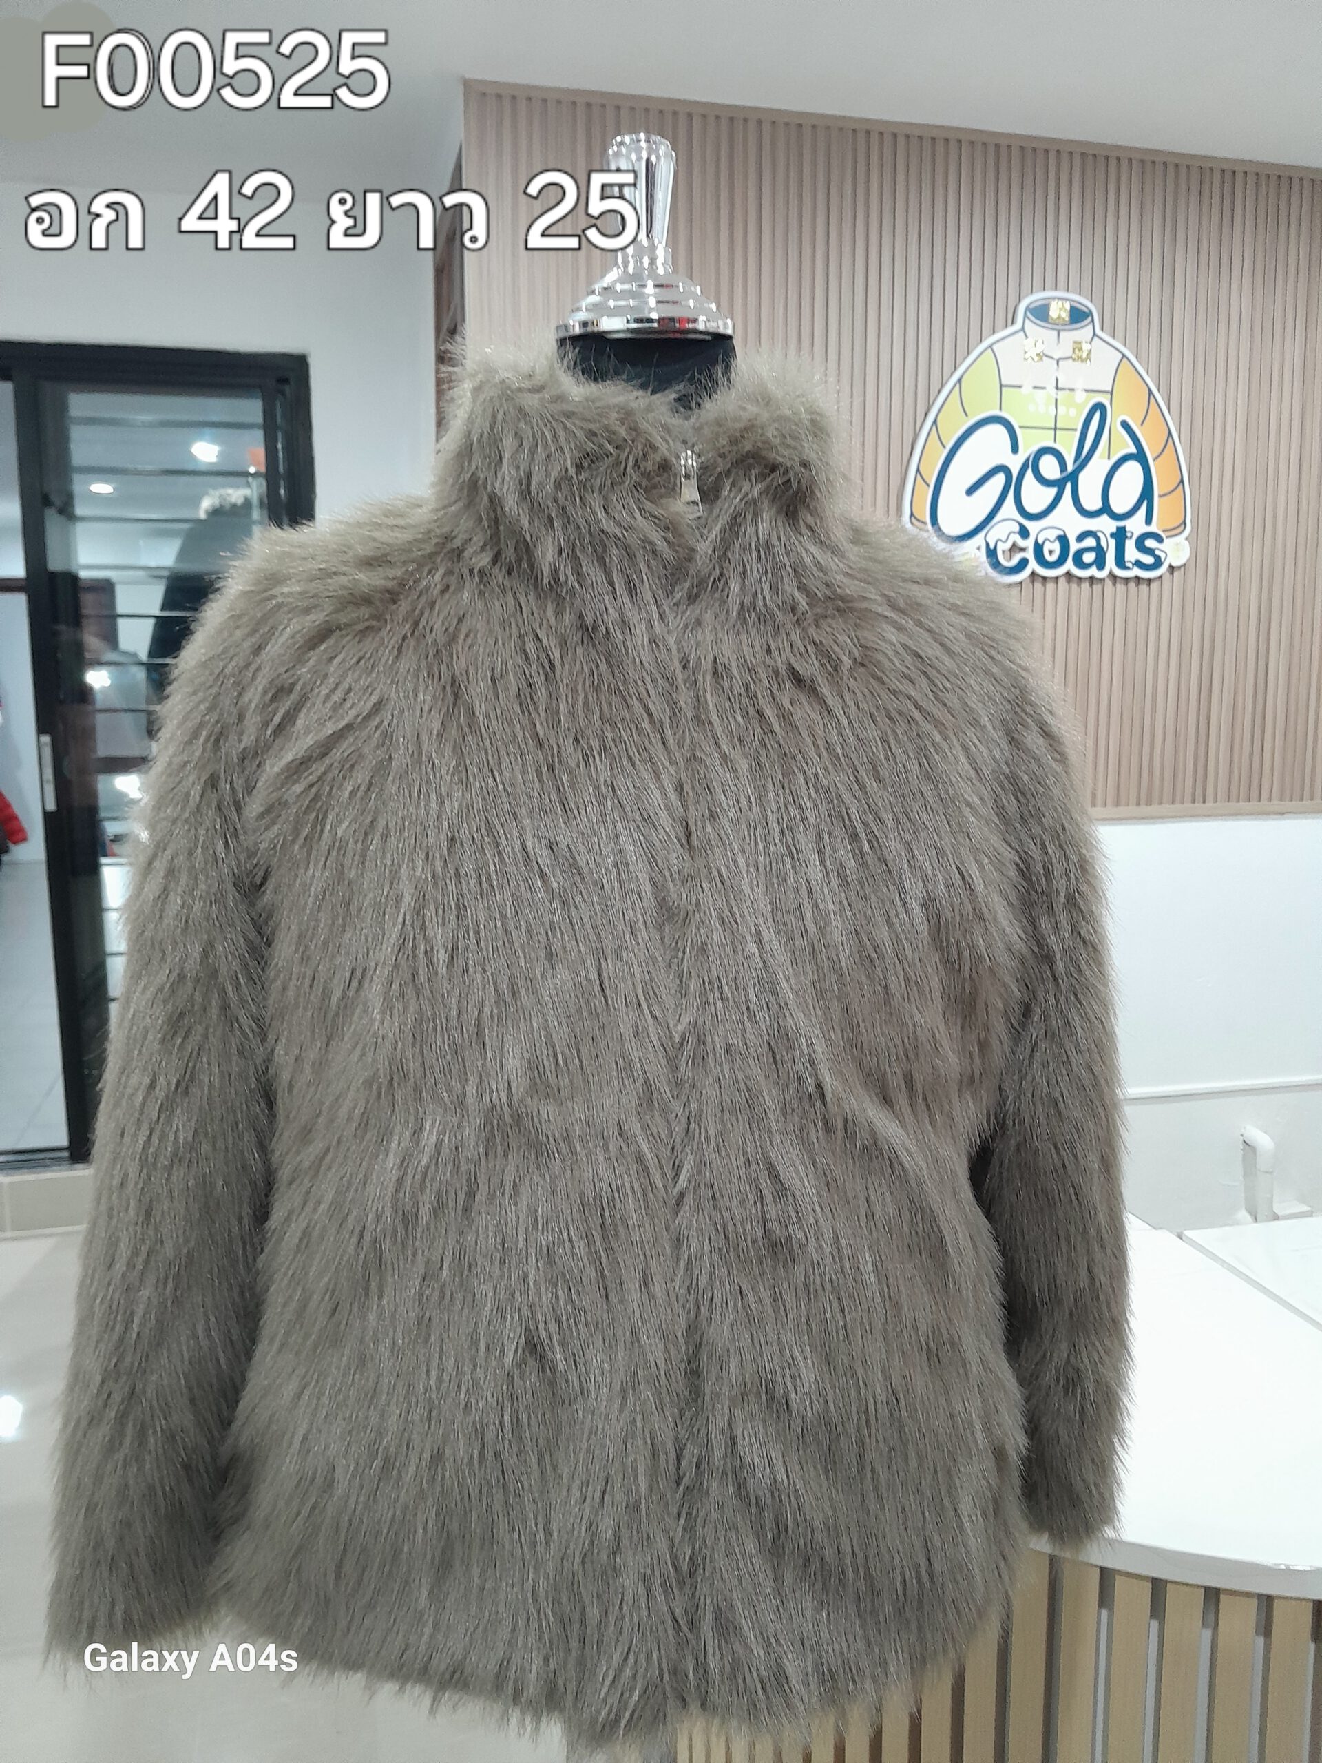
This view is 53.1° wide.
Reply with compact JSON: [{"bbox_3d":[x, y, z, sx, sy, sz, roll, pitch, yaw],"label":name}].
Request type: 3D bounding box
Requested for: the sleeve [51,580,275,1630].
[{"bbox_3d":[-0.291,0.129,0.780,0.120,0.620,0.165,5,8,-11],"label":"sleeve"}]

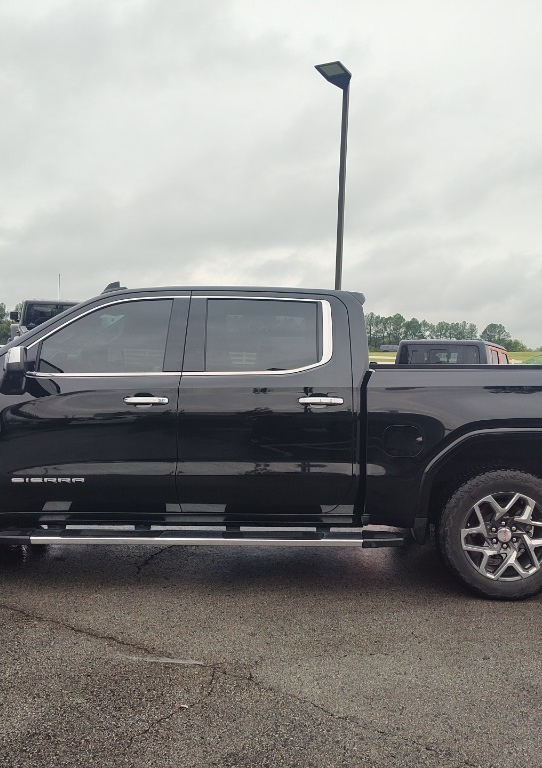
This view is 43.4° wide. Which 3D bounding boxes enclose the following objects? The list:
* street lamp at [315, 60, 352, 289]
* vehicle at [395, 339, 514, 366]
[{"bbox_3d":[1.481,-3.091,15.594,0.550,8.150,0.950,2,2,29],"label":"street lamp"},{"bbox_3d":[3.072,0.220,11.309,1.900,1.880,5.450,2,2,28],"label":"vehicle"}]

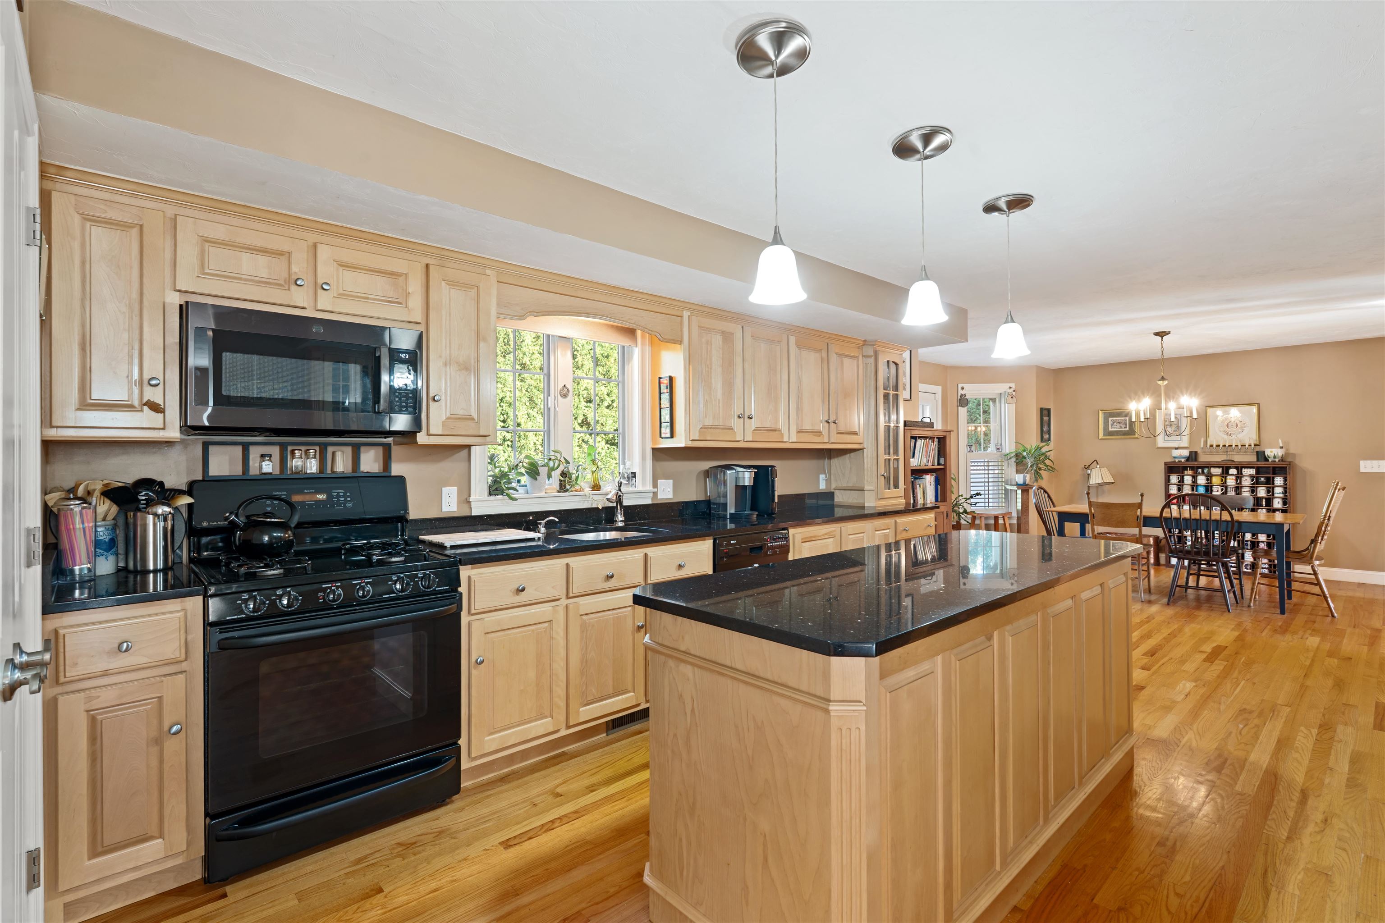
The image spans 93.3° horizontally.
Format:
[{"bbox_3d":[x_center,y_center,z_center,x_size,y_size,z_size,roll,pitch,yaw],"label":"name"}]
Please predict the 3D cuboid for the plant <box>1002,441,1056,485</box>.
[{"bbox_3d":[4.021,0.026,7.827,0.556,0.545,0.505,-1,1,-43],"label":"plant"}]

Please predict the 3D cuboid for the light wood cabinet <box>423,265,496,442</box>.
[{"bbox_3d":[-1.109,-0.463,2.943,0.350,0.778,0.325,-1,1,-43],"label":"light wood cabinet"}]

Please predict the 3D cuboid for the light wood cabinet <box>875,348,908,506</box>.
[{"bbox_3d":[1.411,-0.268,5.199,0.430,1.205,0.420,-1,1,-43],"label":"light wood cabinet"}]

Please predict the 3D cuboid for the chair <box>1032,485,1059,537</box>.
[{"bbox_3d":[3.850,0.729,6.781,0.485,0.949,0.556,-1,1,-43],"label":"chair"}]

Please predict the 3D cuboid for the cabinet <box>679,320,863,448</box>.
[{"bbox_3d":[0.542,-0.476,4.414,1.838,0.788,0.313,-1,1,-43],"label":"cabinet"}]

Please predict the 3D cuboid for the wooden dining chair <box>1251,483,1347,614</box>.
[{"bbox_3d":[5.162,0.702,5.578,0.470,1.105,0.585,-1,1,-43],"label":"wooden dining chair"}]

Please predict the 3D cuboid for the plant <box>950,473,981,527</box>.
[{"bbox_3d":[2.730,0.441,6.666,0.455,0.626,0.455,-1,1,-43],"label":"plant"}]

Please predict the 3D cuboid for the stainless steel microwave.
[{"bbox_3d":[-1.496,-0.311,2.524,0.760,0.427,0.420,-1,1,-43],"label":"stainless steel microwave"}]

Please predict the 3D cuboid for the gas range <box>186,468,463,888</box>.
[{"bbox_3d":[-1.366,0.680,2.429,0.762,1.217,0.710,-1,1,-43],"label":"gas range"}]

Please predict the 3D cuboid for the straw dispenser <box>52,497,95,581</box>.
[{"bbox_3d":[-1.859,0.229,1.971,0.091,0.253,0.091,-1,1,-43],"label":"straw dispenser"}]

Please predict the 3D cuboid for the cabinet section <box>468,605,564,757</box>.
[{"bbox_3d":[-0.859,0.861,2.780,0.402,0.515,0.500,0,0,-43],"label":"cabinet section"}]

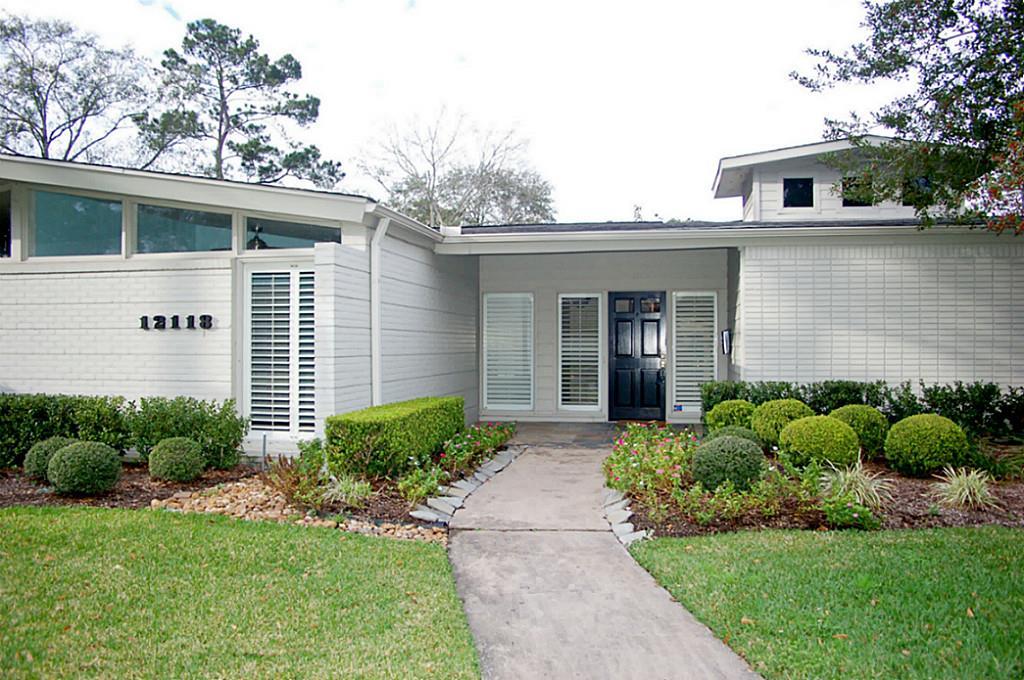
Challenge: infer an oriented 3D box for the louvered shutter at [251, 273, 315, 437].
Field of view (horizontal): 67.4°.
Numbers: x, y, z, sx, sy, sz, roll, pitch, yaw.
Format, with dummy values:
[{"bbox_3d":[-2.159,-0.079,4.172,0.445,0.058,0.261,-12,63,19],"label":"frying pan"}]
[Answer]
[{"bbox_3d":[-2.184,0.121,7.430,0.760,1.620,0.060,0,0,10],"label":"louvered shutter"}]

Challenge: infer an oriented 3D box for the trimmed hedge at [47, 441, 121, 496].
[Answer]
[{"bbox_3d":[-3.550,1.060,6.360,0.570,0.460,0.570,0,0,10],"label":"trimmed hedge"}]

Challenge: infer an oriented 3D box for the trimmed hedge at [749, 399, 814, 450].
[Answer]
[{"bbox_3d":[2.927,0.882,8.300,0.690,0.500,0.690,0,0,10],"label":"trimmed hedge"}]

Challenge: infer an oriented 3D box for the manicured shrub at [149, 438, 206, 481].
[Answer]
[{"bbox_3d":[-2.996,1.067,6.850,0.500,0.400,0.500,0,0,10],"label":"manicured shrub"}]

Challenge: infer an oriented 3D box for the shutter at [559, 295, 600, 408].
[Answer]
[{"bbox_3d":[1.082,0.191,12.200,0.670,1.830,0.070,0,0,10],"label":"shutter"}]

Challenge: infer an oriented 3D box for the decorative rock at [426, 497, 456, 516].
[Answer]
[{"bbox_3d":[-0.560,1.325,6.080,0.190,0.050,0.410,0,-1,-32],"label":"decorative rock"}]

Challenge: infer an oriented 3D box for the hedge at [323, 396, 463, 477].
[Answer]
[{"bbox_3d":[-1.125,0.985,8.320,0.520,0.520,2.980,0,0,10],"label":"hedge"}]

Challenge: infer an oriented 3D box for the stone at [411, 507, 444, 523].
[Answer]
[{"bbox_3d":[-0.645,1.330,5.780,0.260,0.050,0.180,0,-1,32],"label":"stone"}]

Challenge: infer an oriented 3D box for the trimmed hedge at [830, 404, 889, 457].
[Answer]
[{"bbox_3d":[3.660,0.972,8.150,0.630,0.560,0.630,0,0,10],"label":"trimmed hedge"}]

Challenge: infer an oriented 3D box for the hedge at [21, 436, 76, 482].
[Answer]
[{"bbox_3d":[-4.221,1.086,7.000,0.490,0.400,0.490,0,0,10],"label":"hedge"}]

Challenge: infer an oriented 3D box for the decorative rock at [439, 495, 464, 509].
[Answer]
[{"bbox_3d":[-0.500,1.320,6.230,0.190,0.050,0.290,0,-1,-31],"label":"decorative rock"}]

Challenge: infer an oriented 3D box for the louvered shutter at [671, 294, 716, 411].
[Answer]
[{"bbox_3d":[2.824,0.185,11.850,0.670,1.870,0.060,0,0,10],"label":"louvered shutter"}]

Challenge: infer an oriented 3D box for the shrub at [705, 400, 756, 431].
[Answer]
[{"bbox_3d":[2.478,0.914,8.600,0.630,0.470,0.630,0,0,10],"label":"shrub"}]

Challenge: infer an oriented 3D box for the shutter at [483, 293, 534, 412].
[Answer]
[{"bbox_3d":[-0.065,0.186,12.400,0.820,1.880,0.060,0,0,10],"label":"shutter"}]

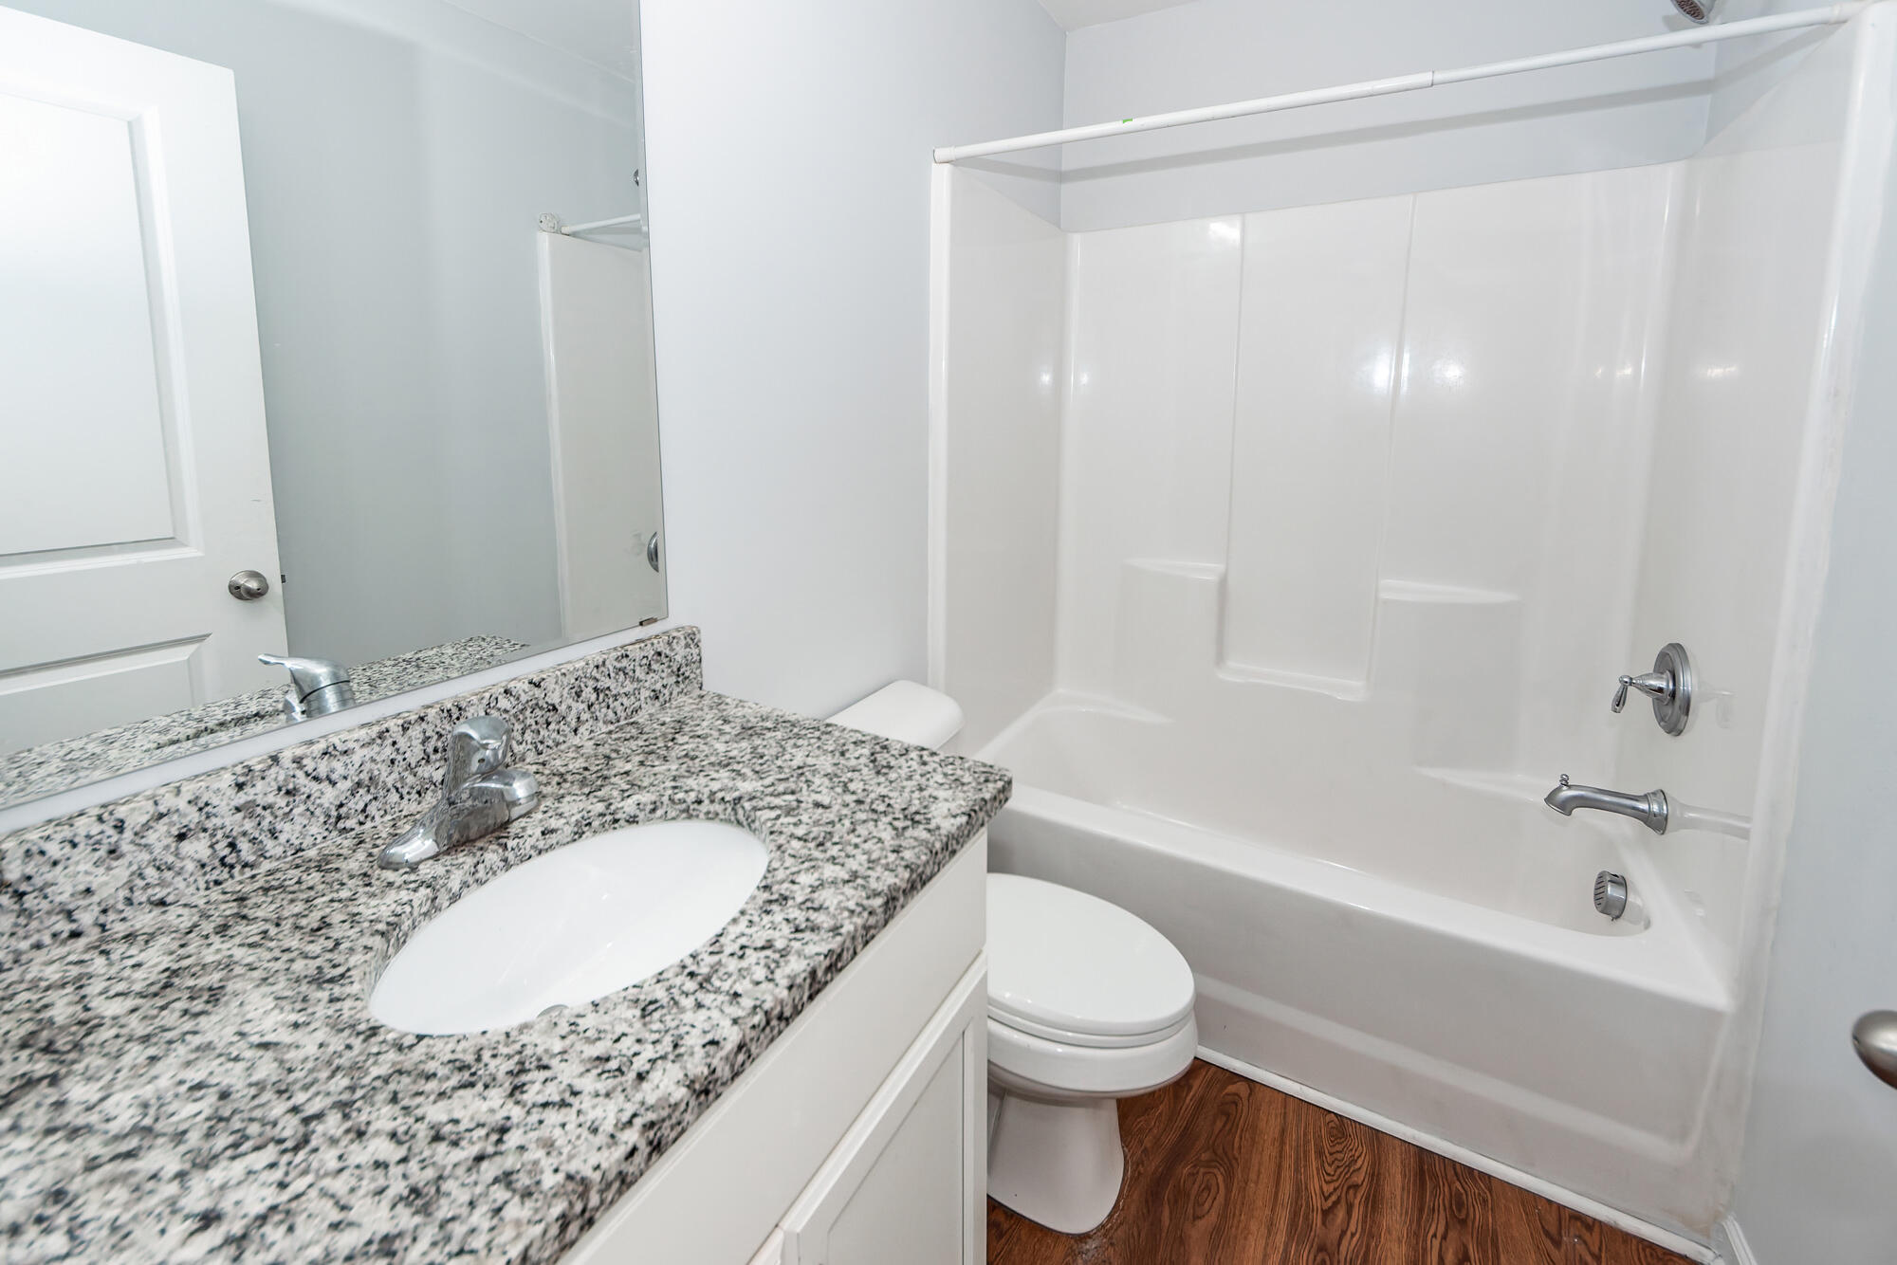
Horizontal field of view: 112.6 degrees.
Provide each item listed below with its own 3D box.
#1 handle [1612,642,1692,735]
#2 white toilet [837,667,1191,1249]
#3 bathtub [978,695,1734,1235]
[{"bbox_3d":[1.389,0.108,1.262,0.092,0.168,0.168,6,13,34],"label":"handle"},{"bbox_3d":[0.087,0.594,1.331,0.740,0.740,0.440,6,13,34],"label":"white toilet"},{"bbox_3d":[0.811,0.672,1.723,1.520,0.437,0.734,6,13,34],"label":"bathtub"}]

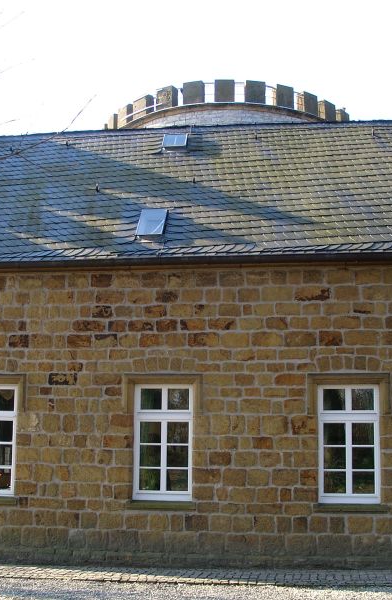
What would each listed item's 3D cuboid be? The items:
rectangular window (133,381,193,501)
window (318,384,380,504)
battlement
[{"bbox_3d":[-0.468,2.089,11.559,0.872,1.682,0.120,-1,-6,8],"label":"rectangular window"},{"bbox_3d":[2.176,2.049,11.204,0.879,1.665,0.120,-1,-6,8],"label":"window"},{"bbox_3d":[1.468,-7.551,36.983,11.188,1.134,11.188,0,-6,2],"label":"battlement"}]

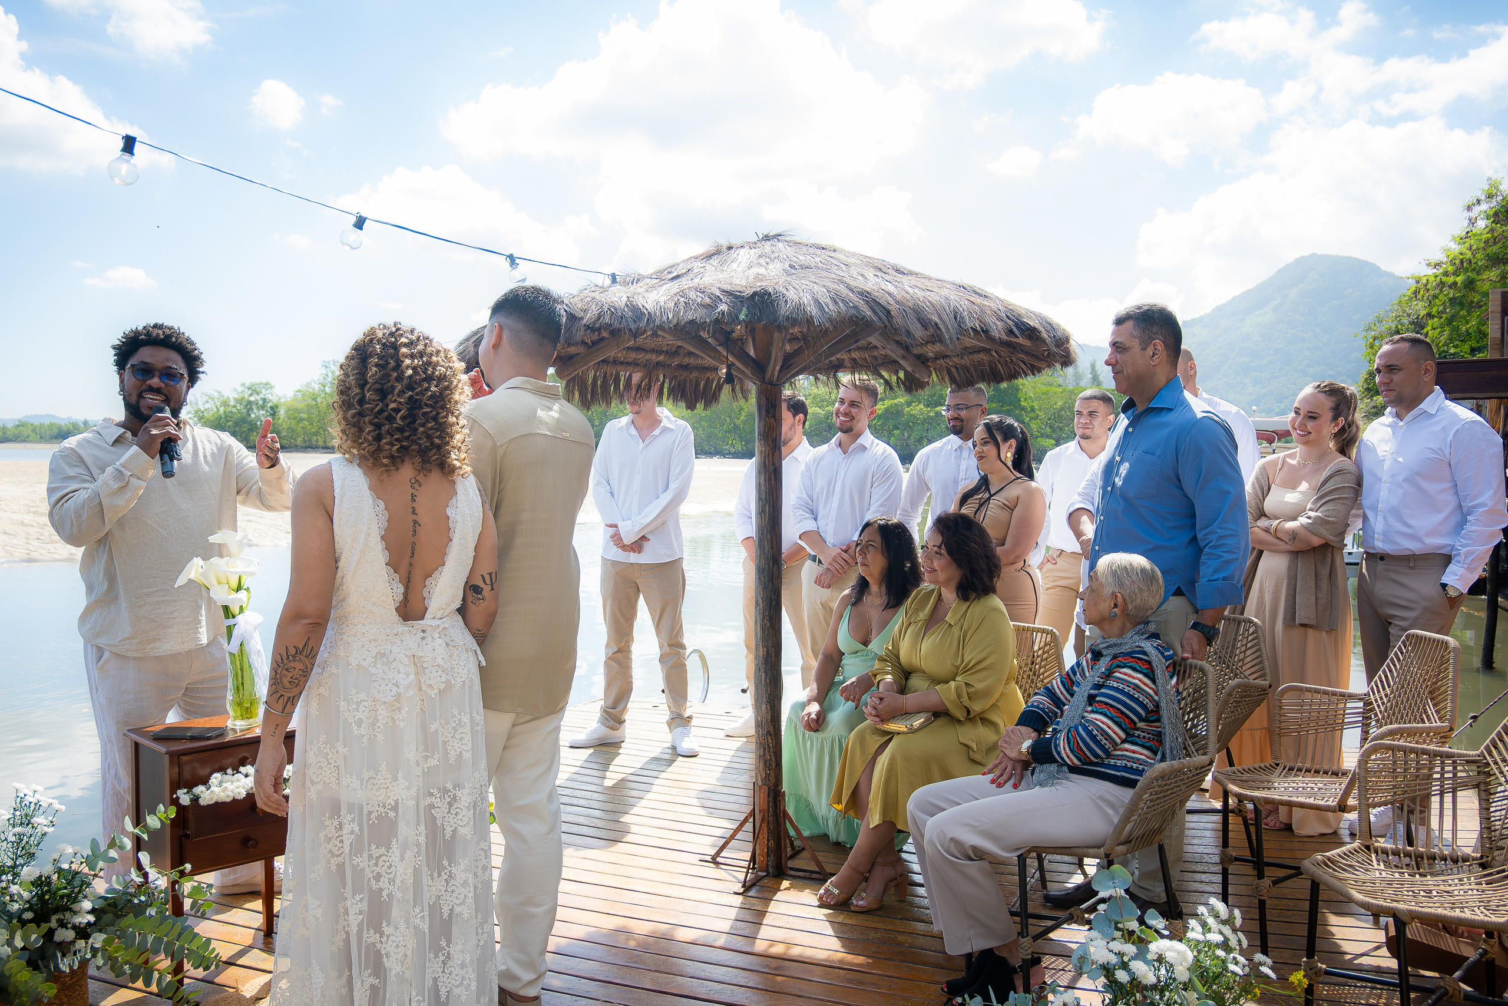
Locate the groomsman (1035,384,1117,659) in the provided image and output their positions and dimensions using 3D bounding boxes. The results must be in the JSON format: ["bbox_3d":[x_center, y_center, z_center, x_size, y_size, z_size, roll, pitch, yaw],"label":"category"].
[{"bbox_3d":[1.570,0.287,5.446,0.520,1.670,0.340,2,4,29],"label":"groomsman"}]

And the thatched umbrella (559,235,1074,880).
[{"bbox_3d":[0.040,0.176,3.807,1.960,2.070,1.960,0,3,0],"label":"thatched umbrella"}]

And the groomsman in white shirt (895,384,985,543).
[{"bbox_3d":[0.970,0.254,5.637,0.540,1.710,0.320,1,3,16],"label":"groomsman in white shirt"}]

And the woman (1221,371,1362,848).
[{"bbox_3d":[1.965,0.360,4.270,0.350,1.620,0.470,-2,3,-41],"label":"woman"}]

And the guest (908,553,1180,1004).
[{"bbox_3d":[0.730,0.672,2.893,0.690,1.120,0.470,0,3,-10],"label":"guest"}]

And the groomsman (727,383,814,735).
[{"bbox_3d":[0.100,0.286,5.546,0.500,1.660,0.350,2,4,27],"label":"groomsman"}]

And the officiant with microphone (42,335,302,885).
[{"bbox_3d":[-1.800,0.337,3.625,0.660,1.770,0.480,-3,4,-38],"label":"officiant with microphone"}]

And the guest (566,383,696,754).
[{"bbox_3d":[-0.520,0.250,5.293,0.540,1.750,0.360,0,3,6],"label":"guest"}]

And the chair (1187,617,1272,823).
[{"bbox_3d":[1.405,0.779,3.859,0.600,0.820,0.530,-1,3,-28],"label":"chair"}]

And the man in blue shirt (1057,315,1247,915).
[{"bbox_3d":[1.135,0.311,3.447,0.420,1.790,0.530,-1,3,-23],"label":"man in blue shirt"}]

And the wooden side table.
[{"bbox_3d":[-1.390,0.912,3.114,0.390,0.620,0.345,-2,3,-42],"label":"wooden side table"}]

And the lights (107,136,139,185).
[{"bbox_3d":[-0.861,-0.467,1.600,0.041,0.072,0.041,6,3,0],"label":"lights"}]

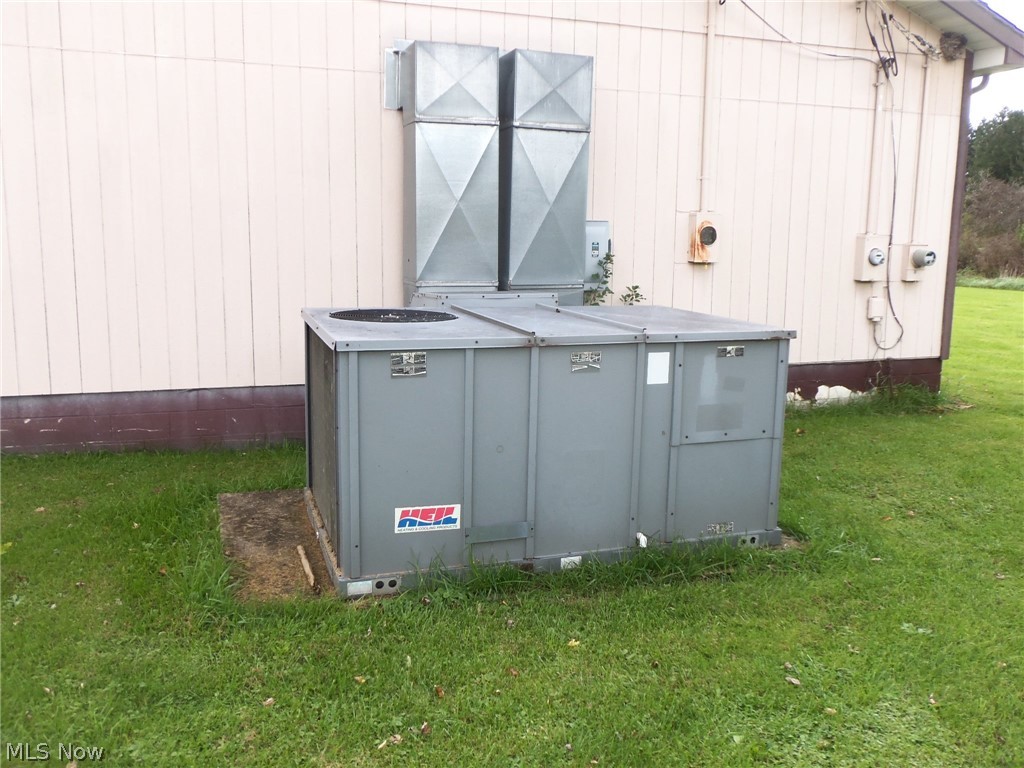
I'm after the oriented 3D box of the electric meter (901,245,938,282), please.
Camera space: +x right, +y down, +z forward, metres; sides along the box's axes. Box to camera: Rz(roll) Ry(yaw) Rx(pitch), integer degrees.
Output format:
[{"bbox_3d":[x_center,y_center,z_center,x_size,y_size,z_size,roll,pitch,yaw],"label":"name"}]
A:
[{"bbox_3d":[4.034,-1.190,8.194,0.200,0.360,0.260,-2,10,-18],"label":"electric meter"}]

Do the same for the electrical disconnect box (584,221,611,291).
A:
[{"bbox_3d":[0.693,-1.106,7.141,0.245,0.575,0.150,-2,10,-18],"label":"electrical disconnect box"}]

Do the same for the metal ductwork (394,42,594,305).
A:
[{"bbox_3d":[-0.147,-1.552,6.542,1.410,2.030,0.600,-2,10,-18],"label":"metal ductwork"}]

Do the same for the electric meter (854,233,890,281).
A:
[{"bbox_3d":[3.541,-1.214,8.056,0.290,0.440,0.200,-2,10,-18],"label":"electric meter"}]

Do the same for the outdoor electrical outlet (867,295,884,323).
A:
[{"bbox_3d":[3.612,-0.748,8.226,0.155,0.255,0.075,-2,10,-18],"label":"outdoor electrical outlet"}]

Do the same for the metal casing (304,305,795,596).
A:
[{"bbox_3d":[0.107,0.221,4.616,2.303,1.150,1.490,-2,10,-18],"label":"metal casing"}]

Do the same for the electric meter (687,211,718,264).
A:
[{"bbox_3d":[1.731,-1.314,7.466,0.225,0.445,0.130,-2,10,-18],"label":"electric meter"}]

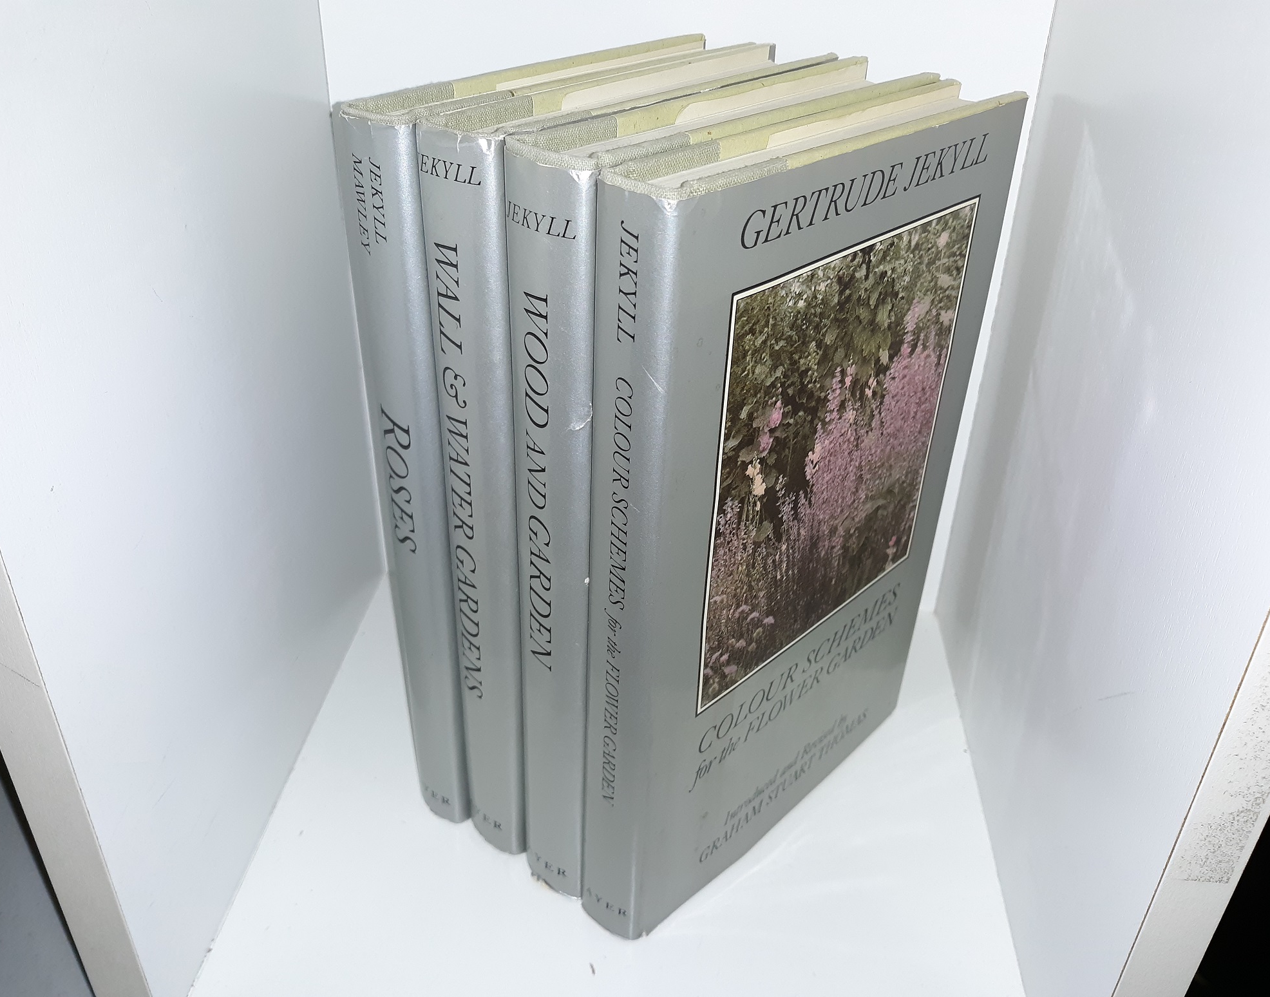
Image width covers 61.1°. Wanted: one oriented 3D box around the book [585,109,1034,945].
[{"bbox_3d":[0.045,0.008,0.307,0.023,0.222,0.142,28,40,35],"label":"book"}]

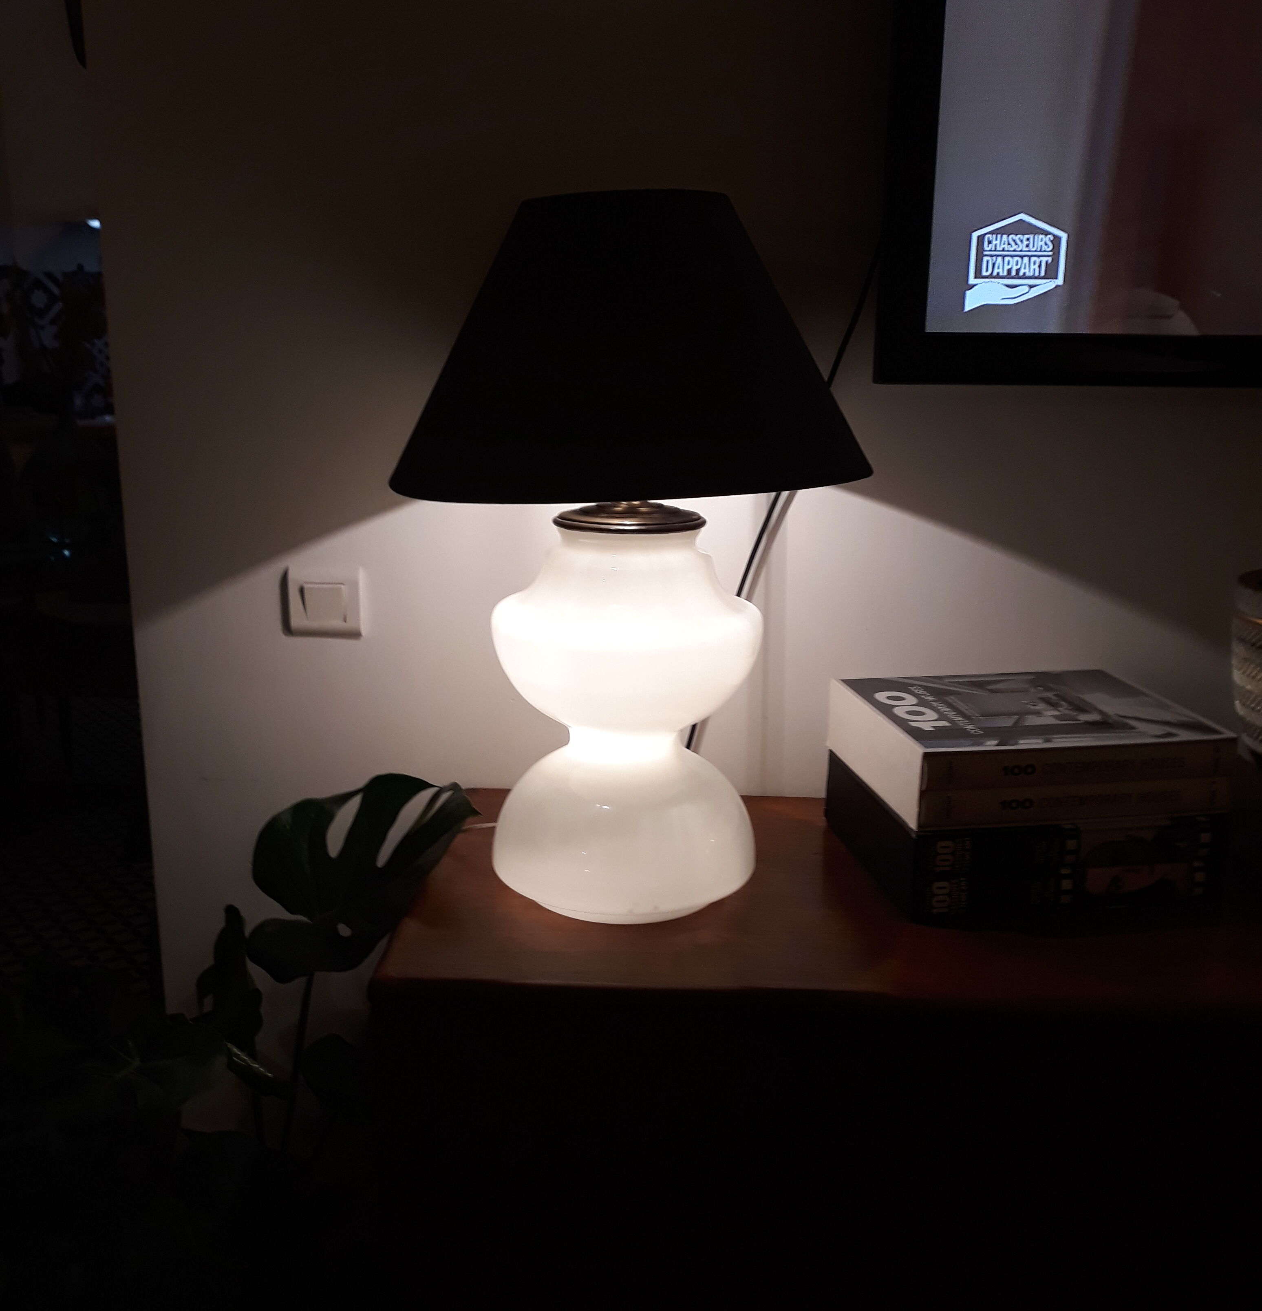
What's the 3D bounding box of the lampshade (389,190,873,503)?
[{"bbox_3d":[-0.002,-0.272,1.147,0.428,0.238,0.428,0,13,2],"label":"lampshade"}]

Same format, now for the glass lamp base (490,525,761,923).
[{"bbox_3d":[-0.004,0.052,1.224,0.252,0.342,0.252,1,14,2],"label":"glass lamp base"}]

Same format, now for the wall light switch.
[{"bbox_3d":[-0.338,-0.060,1.455,0.083,0.081,0.013,1,14,2],"label":"wall light switch"}]

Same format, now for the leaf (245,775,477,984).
[{"bbox_3d":[-0.266,0.222,1.300,0.233,0.198,0.119,1,14,2],"label":"leaf"}]

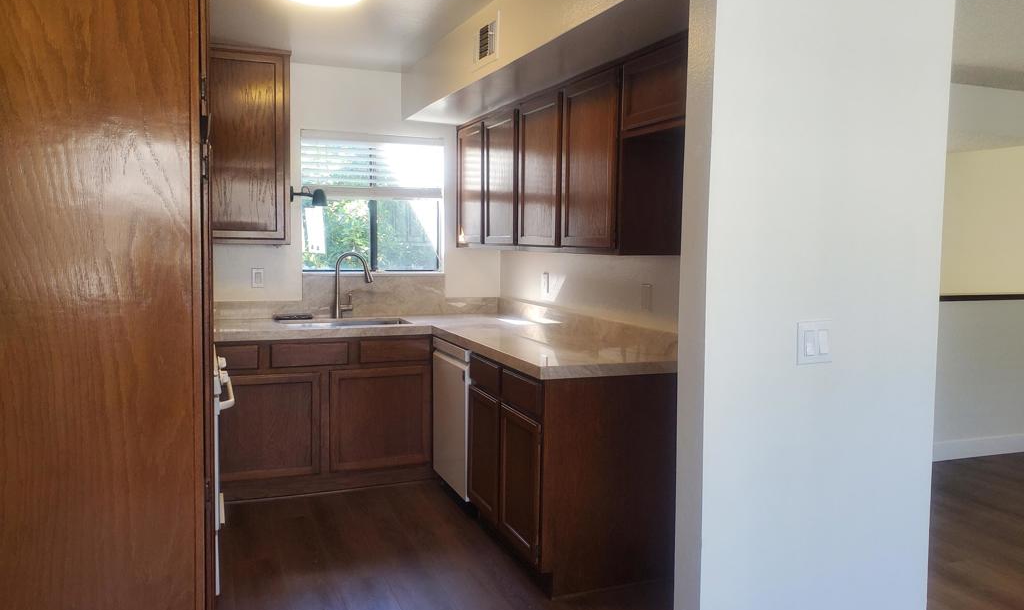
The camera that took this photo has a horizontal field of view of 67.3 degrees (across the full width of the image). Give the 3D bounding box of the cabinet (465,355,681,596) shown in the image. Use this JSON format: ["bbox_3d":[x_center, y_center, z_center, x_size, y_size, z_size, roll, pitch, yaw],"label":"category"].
[{"bbox_3d":[0.248,0.683,3.489,0.640,0.889,0.818,-2,5,-22],"label":"cabinet"}]

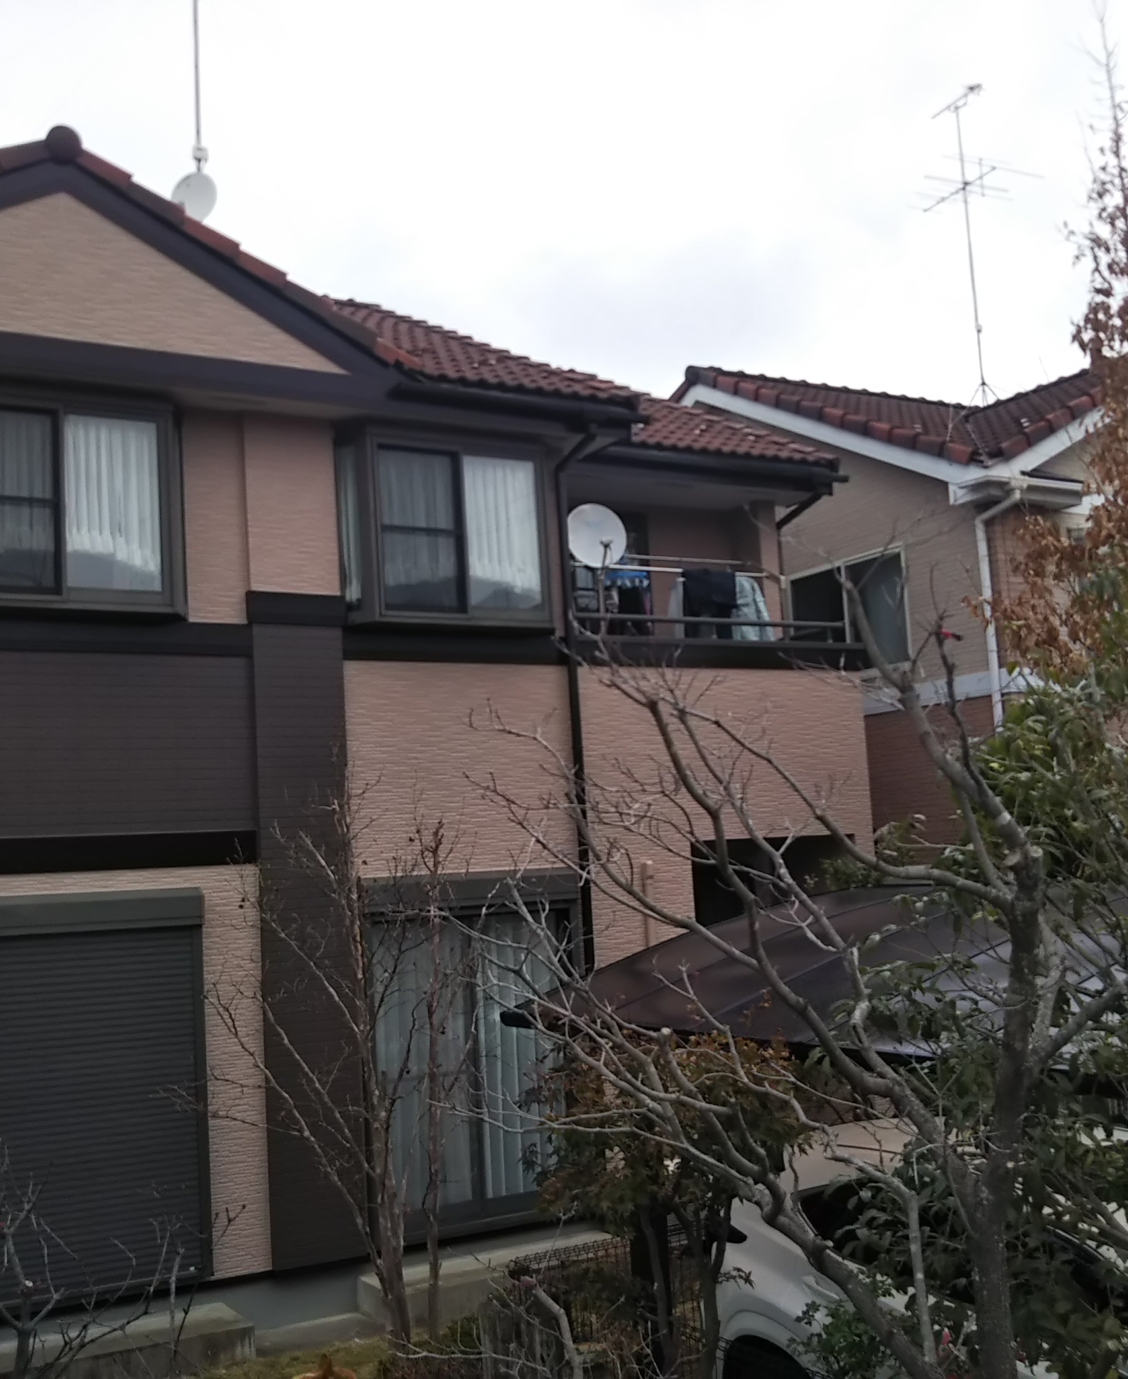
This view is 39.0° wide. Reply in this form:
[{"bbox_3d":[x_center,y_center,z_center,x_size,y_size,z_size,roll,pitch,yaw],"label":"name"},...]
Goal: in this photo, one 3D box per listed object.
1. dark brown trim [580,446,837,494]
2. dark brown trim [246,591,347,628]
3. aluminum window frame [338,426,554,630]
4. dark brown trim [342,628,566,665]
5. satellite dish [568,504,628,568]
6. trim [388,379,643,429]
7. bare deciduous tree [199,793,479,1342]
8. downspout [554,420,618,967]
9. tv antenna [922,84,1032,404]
[{"bbox_3d":[1.212,-1.766,12.891,2.460,0.180,0.140,1,-8,-30],"label":"dark brown trim"},{"bbox_3d":[-1.756,-0.527,10.516,0.690,0.215,0.090,1,-7,-30],"label":"dark brown trim"},{"bbox_3d":[-0.752,-1.103,11.044,1.610,1.350,0.280,1,-8,-30],"label":"aluminum window frame"},{"bbox_3d":[-0.720,-0.296,11.136,1.710,0.215,0.070,1,-7,-30],"label":"dark brown trim"},{"bbox_3d":[0.243,-1.138,11.801,0.480,0.500,0.300,-2,-16,-9],"label":"satellite dish"},{"bbox_3d":[-0.299,-1.957,11.060,1.950,0.140,0.140,1,-8,-30],"label":"trim"},{"bbox_3d":[-1.330,2.293,9.609,1.600,3.200,1.400,-2,-6,-7],"label":"bare deciduous tree"},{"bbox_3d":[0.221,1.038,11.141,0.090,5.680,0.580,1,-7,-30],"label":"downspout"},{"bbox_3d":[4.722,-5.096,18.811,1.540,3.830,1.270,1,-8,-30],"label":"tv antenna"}]

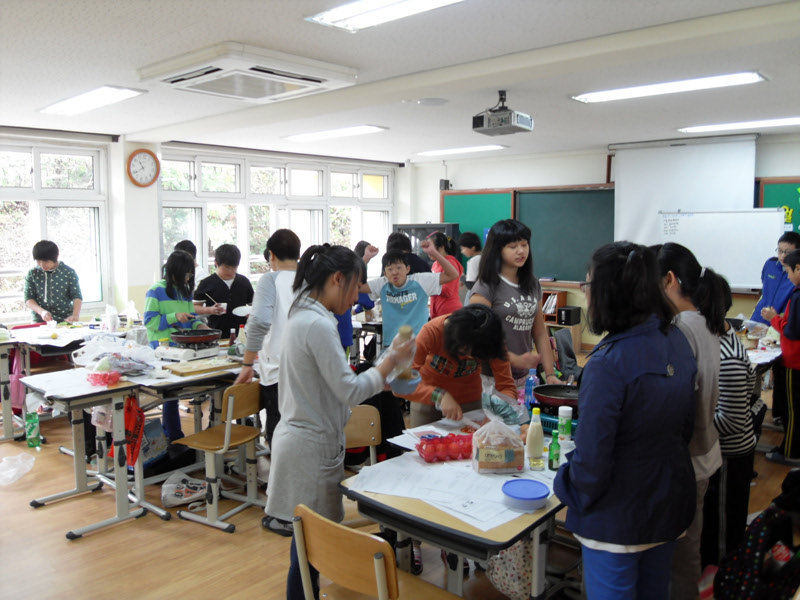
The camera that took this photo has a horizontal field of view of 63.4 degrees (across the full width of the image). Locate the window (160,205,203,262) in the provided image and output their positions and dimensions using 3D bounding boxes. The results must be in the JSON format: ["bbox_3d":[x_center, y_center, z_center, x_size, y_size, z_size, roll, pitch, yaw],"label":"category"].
[{"bbox_3d":[-2.311,-0.526,6.843,0.060,0.900,0.570,6,9,39],"label":"window"}]

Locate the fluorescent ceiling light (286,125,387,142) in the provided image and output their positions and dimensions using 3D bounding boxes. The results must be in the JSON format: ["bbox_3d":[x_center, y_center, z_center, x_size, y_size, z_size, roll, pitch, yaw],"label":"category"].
[{"bbox_3d":[-0.709,-1.818,7.127,1.320,0.080,0.310,7,10,42],"label":"fluorescent ceiling light"}]

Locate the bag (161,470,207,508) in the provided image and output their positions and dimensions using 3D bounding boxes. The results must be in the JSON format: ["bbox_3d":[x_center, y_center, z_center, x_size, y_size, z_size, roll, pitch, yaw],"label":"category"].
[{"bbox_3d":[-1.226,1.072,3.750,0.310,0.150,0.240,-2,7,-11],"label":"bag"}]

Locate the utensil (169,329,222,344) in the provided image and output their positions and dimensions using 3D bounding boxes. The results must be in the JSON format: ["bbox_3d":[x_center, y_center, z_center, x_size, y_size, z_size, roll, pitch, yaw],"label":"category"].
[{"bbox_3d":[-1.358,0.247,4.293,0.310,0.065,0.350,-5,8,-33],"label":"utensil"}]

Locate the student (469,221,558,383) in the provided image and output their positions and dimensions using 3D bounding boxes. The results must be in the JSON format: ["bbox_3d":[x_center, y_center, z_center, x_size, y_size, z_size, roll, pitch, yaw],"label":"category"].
[{"bbox_3d":[0.557,0.416,3.120,0.440,1.600,0.290,-5,9,-33],"label":"student"}]

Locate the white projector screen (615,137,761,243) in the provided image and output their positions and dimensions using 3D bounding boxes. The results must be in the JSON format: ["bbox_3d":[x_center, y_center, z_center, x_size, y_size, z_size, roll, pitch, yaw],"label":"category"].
[{"bbox_3d":[2.910,-1.080,6.750,1.440,1.150,0.080,6,9,39],"label":"white projector screen"}]

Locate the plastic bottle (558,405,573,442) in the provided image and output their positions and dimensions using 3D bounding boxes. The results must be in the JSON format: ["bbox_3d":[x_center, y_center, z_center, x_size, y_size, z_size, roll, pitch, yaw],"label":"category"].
[{"bbox_3d":[0.690,0.507,2.697,0.057,0.150,0.057,0,7,0],"label":"plastic bottle"}]

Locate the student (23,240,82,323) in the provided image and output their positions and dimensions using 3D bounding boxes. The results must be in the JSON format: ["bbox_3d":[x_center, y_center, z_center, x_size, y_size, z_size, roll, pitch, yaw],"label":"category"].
[{"bbox_3d":[-2.954,0.232,5.528,0.440,1.480,0.340,-2,7,-16],"label":"student"}]

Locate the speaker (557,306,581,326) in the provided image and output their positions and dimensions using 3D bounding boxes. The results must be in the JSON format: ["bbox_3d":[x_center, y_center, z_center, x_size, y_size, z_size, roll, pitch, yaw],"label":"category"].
[{"bbox_3d":[2.023,0.191,7.729,0.160,0.185,0.250,6,9,39],"label":"speaker"}]

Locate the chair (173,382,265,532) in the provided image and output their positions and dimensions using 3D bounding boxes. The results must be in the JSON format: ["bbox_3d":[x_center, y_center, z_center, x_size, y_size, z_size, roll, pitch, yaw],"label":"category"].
[{"bbox_3d":[-0.993,0.818,3.644,0.450,0.790,0.400,4,8,30],"label":"chair"}]

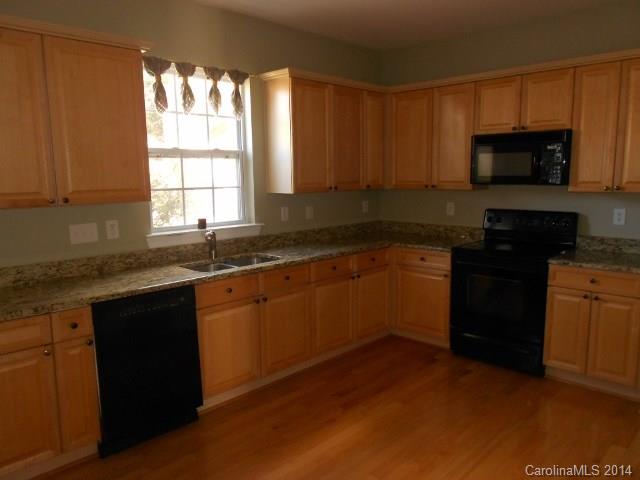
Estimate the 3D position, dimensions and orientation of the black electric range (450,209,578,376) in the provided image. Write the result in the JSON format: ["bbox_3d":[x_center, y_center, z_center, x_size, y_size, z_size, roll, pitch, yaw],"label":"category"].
[{"bbox_3d":[1.575,0.381,3.963,0.760,1.190,0.645,7,11,44],"label":"black electric range"}]

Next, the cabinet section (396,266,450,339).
[{"bbox_3d":[1.108,0.511,4.436,0.568,0.600,0.605,7,10,44],"label":"cabinet section"}]

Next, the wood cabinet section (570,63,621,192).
[{"bbox_3d":[2.071,-0.812,3.543,0.293,0.897,0.330,7,10,44],"label":"wood cabinet section"}]

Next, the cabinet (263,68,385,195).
[{"bbox_3d":[0.134,-0.924,4.396,0.355,0.937,1.400,7,11,44],"label":"cabinet"}]

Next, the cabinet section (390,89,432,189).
[{"bbox_3d":[0.964,-0.940,4.618,0.470,0.897,0.330,7,10,44],"label":"cabinet section"}]

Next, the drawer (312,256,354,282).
[{"bbox_3d":[-0.057,0.215,4.008,0.474,0.155,0.488,7,11,44],"label":"drawer"}]

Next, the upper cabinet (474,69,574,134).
[{"bbox_3d":[1.687,-1.077,3.870,0.763,0.460,0.345,7,11,44],"label":"upper cabinet"}]

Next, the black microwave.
[{"bbox_3d":[1.679,-0.654,3.915,0.763,0.401,0.385,7,11,44],"label":"black microwave"}]

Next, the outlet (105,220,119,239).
[{"bbox_3d":[-1.361,-0.063,3.166,0.018,0.119,0.076,7,11,44],"label":"outlet"}]

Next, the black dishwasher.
[{"bbox_3d":[-1.177,0.710,2.986,0.605,0.867,0.611,7,11,44],"label":"black dishwasher"}]

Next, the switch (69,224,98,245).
[{"bbox_3d":[-1.459,-0.040,2.971,0.165,0.113,0.012,-8,11,-44],"label":"switch"}]

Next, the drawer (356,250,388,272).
[{"bbox_3d":[0.297,0.153,4.302,0.420,0.162,0.406,7,11,44],"label":"drawer"}]

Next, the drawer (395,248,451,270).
[{"bbox_3d":[1.052,0.150,4.350,0.523,0.154,0.474,7,11,44],"label":"drawer"}]

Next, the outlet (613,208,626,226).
[{"bbox_3d":[2.269,-0.175,3.644,0.076,0.120,0.018,7,11,44],"label":"outlet"}]

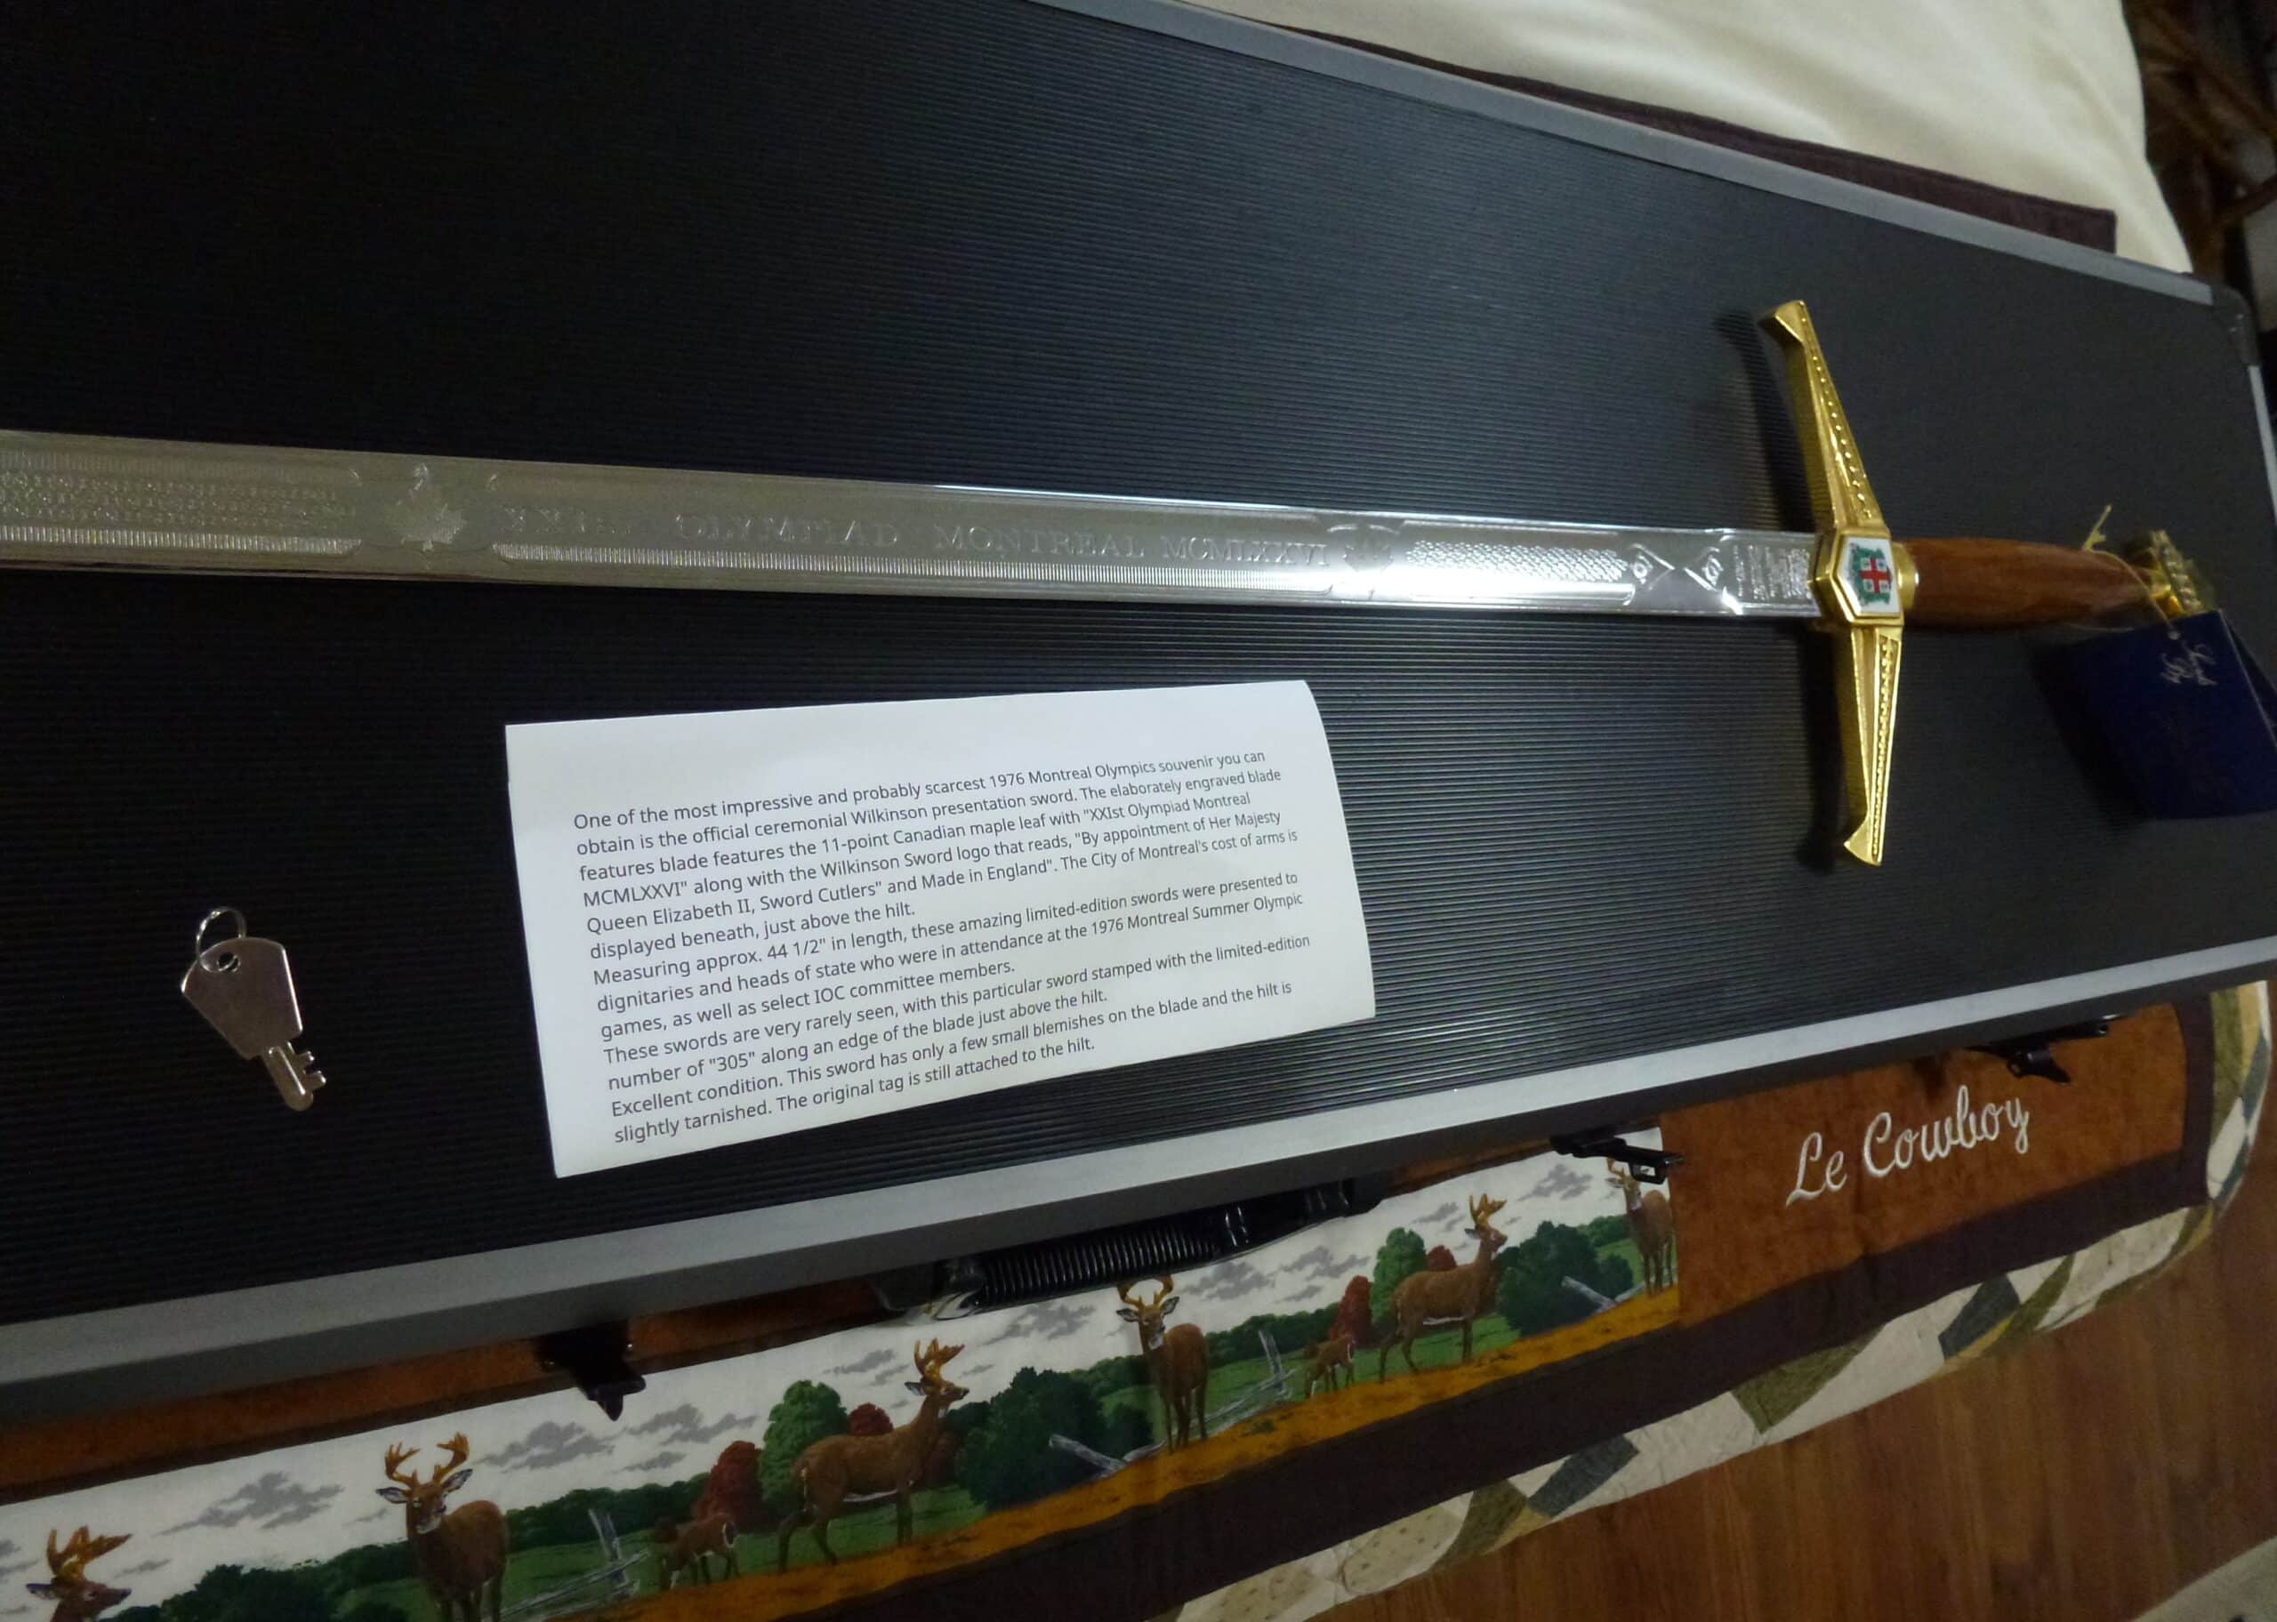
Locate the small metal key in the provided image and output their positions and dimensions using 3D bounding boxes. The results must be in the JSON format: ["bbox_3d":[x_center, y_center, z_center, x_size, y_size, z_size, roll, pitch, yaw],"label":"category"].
[{"bbox_3d":[-0.168,0.038,0.302,0.018,0.005,0.042,-30,98,-31],"label":"small metal key"}]

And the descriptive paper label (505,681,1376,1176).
[{"bbox_3d":[-0.035,0.019,0.383,0.215,0.010,0.095,-6,85,-32],"label":"descriptive paper label"}]

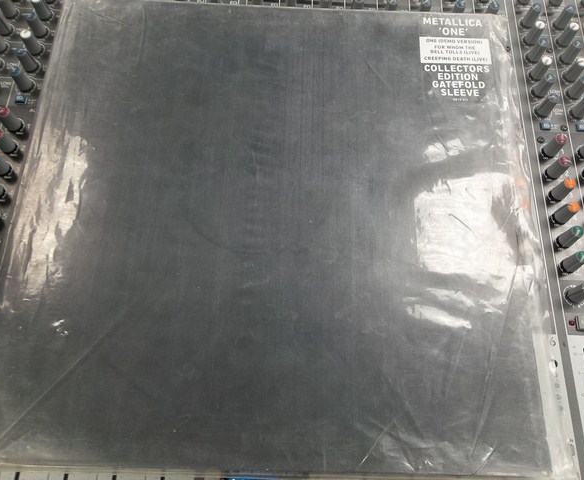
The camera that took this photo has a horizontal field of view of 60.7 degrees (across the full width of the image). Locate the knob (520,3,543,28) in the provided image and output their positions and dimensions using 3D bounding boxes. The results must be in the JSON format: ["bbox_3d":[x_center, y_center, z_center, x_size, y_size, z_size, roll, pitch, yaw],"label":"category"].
[{"bbox_3d":[0.189,-0.177,0.392,0.011,0.016,0.011,1,69,-2],"label":"knob"}]

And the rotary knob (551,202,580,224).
[{"bbox_3d":[0.179,-0.018,0.324,0.012,0.016,0.012,1,69,-2],"label":"rotary knob"}]

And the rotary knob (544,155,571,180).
[{"bbox_3d":[0.183,-0.051,0.343,0.011,0.015,0.011,1,69,-2],"label":"rotary knob"}]

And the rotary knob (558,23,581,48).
[{"bbox_3d":[0.214,-0.159,0.386,0.011,0.016,0.011,1,69,-2],"label":"rotary knob"}]

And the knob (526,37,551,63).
[{"bbox_3d":[0.187,-0.145,0.380,0.011,0.016,0.011,1,69,-2],"label":"knob"}]

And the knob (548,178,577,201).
[{"bbox_3d":[0.184,-0.035,0.338,0.011,0.016,0.011,-3,69,-3],"label":"knob"}]

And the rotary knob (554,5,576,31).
[{"bbox_3d":[0.210,-0.172,0.384,0.012,0.016,0.012,1,69,-2],"label":"rotary knob"}]

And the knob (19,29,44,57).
[{"bbox_3d":[-0.192,-0.145,0.366,0.011,0.015,0.011,8,69,1],"label":"knob"}]

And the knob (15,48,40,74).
[{"bbox_3d":[-0.188,-0.128,0.353,0.012,0.016,0.012,-15,70,-8],"label":"knob"}]

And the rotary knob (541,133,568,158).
[{"bbox_3d":[0.185,-0.067,0.350,0.011,0.016,0.011,9,69,1],"label":"rotary knob"}]

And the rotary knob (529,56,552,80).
[{"bbox_3d":[0.186,-0.129,0.373,0.011,0.015,0.011,16,69,4],"label":"rotary knob"}]

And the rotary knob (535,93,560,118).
[{"bbox_3d":[0.185,-0.098,0.361,0.011,0.015,0.011,-9,70,-5],"label":"rotary knob"}]

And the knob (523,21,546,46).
[{"bbox_3d":[0.188,-0.160,0.386,0.011,0.016,0.011,1,69,-2],"label":"knob"}]

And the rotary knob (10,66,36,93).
[{"bbox_3d":[-0.189,-0.113,0.347,0.012,0.016,0.012,1,69,-2],"label":"rotary knob"}]

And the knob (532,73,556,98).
[{"bbox_3d":[0.182,-0.112,0.360,0.012,0.016,0.012,1,69,-2],"label":"knob"}]

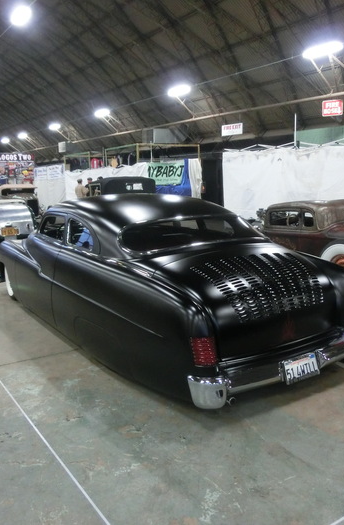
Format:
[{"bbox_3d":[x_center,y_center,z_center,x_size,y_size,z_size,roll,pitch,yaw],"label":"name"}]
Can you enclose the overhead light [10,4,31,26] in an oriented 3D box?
[{"bbox_3d":[-4.719,-7.810,15.349,0.580,0.500,0.580,-8,12,-32],"label":"overhead light"}]

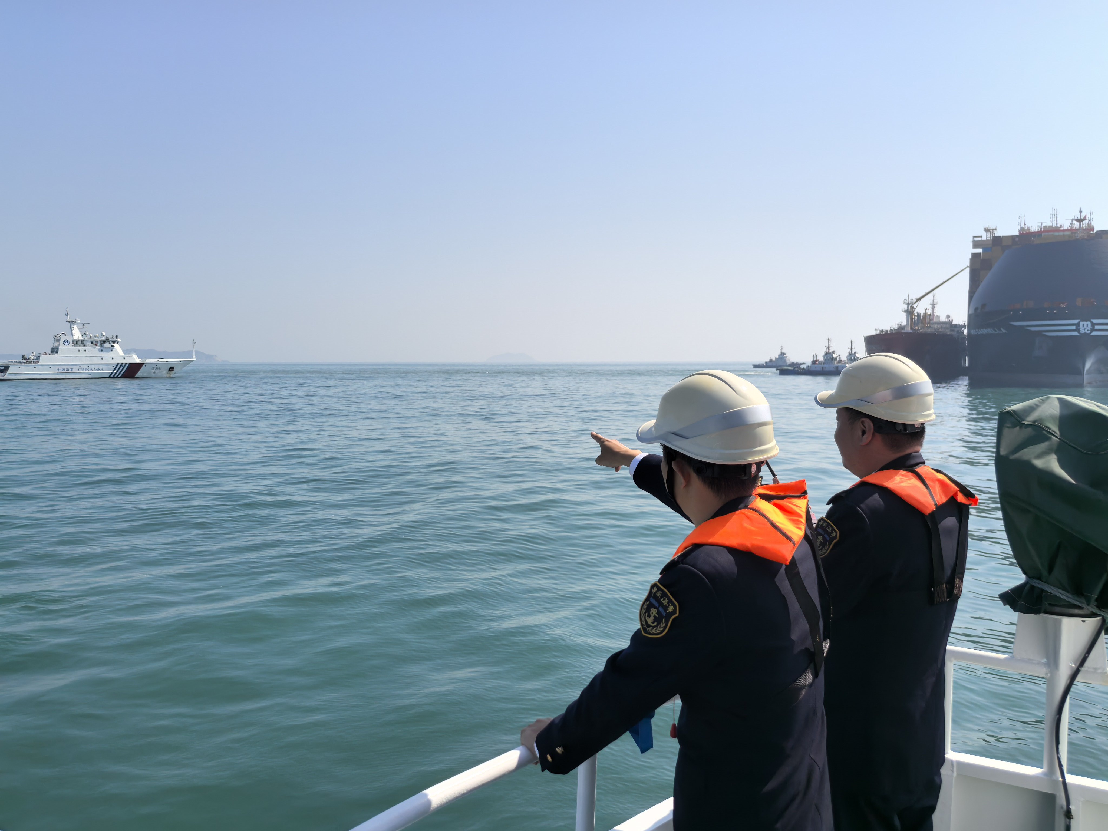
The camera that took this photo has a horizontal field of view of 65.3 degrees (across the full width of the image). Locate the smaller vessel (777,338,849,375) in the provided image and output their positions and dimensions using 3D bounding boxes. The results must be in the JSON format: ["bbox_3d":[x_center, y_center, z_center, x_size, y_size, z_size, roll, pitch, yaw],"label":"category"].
[{"bbox_3d":[111.583,-24.483,359.494,37.000,16.000,10.500,2,4,34],"label":"smaller vessel"}]

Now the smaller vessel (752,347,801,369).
[{"bbox_3d":[155.950,-40.204,600.000,36.000,15.000,10.000,1,4,15],"label":"smaller vessel"}]

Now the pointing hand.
[{"bbox_3d":[0.160,0.091,2.200,0.090,0.100,0.180,-2,14,-30],"label":"pointing hand"}]

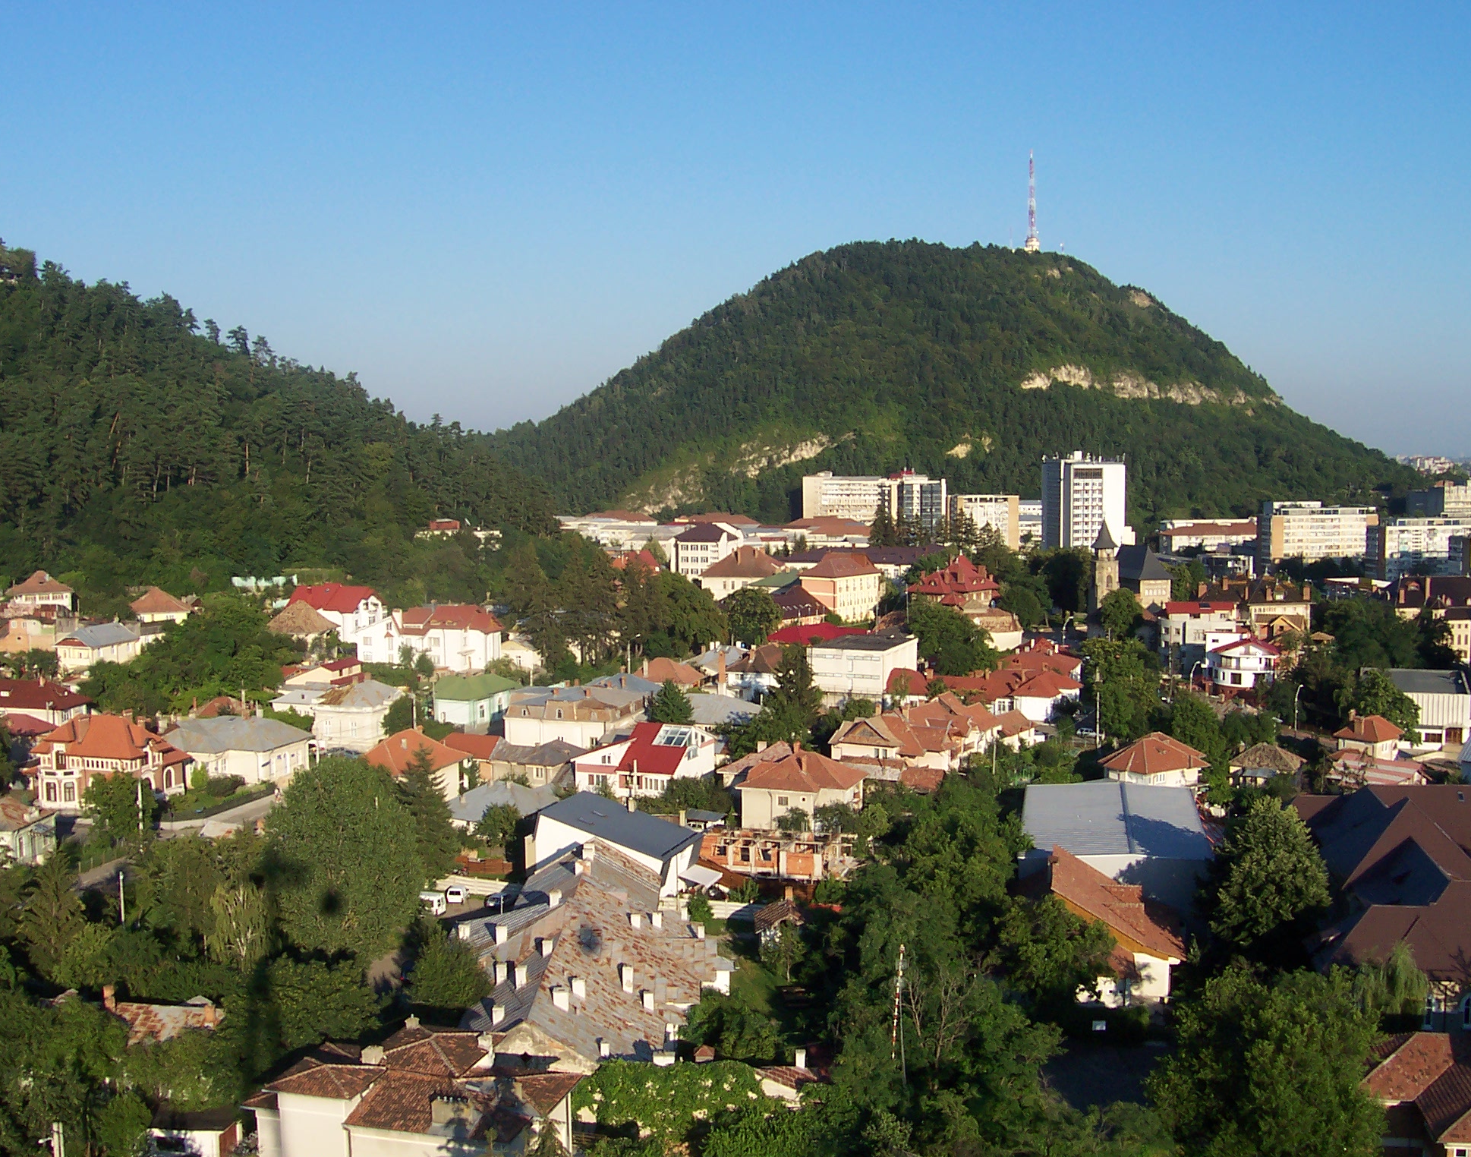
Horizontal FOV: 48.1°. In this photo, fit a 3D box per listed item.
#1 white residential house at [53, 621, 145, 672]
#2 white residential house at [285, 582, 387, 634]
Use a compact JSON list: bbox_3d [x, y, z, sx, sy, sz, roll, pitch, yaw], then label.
[{"bbox_3d":[-121.470,12.790,314.790,8.400,6.400,13.500,1,5,17],"label":"white residential house"},{"bbox_3d":[-77.780,6.670,319.280,15.200,10.600,11.000,2,5,20],"label":"white residential house"}]

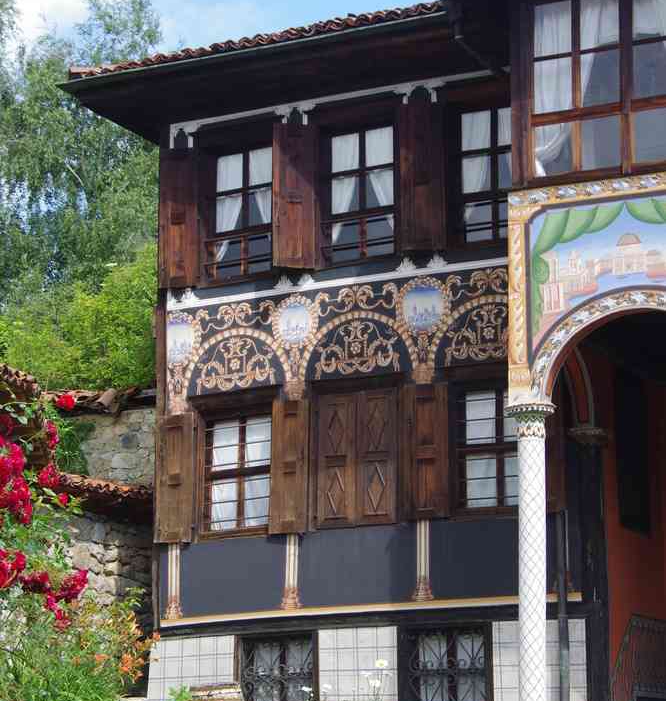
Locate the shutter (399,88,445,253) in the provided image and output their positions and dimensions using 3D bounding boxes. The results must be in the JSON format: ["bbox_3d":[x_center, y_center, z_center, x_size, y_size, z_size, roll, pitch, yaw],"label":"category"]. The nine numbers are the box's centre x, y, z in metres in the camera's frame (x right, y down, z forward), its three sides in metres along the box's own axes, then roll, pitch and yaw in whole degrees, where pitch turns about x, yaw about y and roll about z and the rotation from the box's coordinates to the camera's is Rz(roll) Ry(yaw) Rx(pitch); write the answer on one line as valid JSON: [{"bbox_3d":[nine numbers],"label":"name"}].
[{"bbox_3d":[0.935,-1.824,20.761,0.479,1.634,0.070,-2,-13,8],"label":"shutter"}]

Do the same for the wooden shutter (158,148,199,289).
[{"bbox_3d":[-1.701,-1.456,21.994,0.437,1.604,0.070,-2,-13,7],"label":"wooden shutter"}]

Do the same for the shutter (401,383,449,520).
[{"bbox_3d":[0.816,0.910,17.843,0.465,1.229,0.060,-7,-16,25],"label":"shutter"}]

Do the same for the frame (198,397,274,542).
[{"bbox_3d":[-0.901,1.089,18.737,0.916,1.378,0.120,-7,-16,25],"label":"frame"}]

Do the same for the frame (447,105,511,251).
[{"bbox_3d":[1.481,-1.608,18.331,0.888,1.458,0.120,-7,-16,25],"label":"frame"}]

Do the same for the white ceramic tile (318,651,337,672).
[{"bbox_3d":[-0.049,2.912,18.768,0.185,0.198,0.020,-6,-14,27],"label":"white ceramic tile"}]

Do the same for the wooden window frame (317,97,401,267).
[{"bbox_3d":[0.247,-1.630,19.661,0.842,1.544,0.150,-6,-14,27],"label":"wooden window frame"}]

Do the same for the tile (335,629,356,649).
[{"bbox_3d":[0.117,2.707,18.725,0.200,0.183,0.020,-6,-14,27],"label":"tile"}]

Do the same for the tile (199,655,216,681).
[{"bbox_3d":[-1.210,3.079,19.345,0.187,0.243,0.020,-6,-14,27],"label":"tile"}]

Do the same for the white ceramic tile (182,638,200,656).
[{"bbox_3d":[-1.379,2.895,19.474,0.189,0.186,0.020,-6,-14,27],"label":"white ceramic tile"}]

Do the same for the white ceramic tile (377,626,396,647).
[{"bbox_3d":[0.538,2.867,20.009,0.214,0.204,0.020,-7,-15,25],"label":"white ceramic tile"}]

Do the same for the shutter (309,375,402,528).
[{"bbox_3d":[0.200,0.986,19.057,0.892,1.389,0.080,-6,-14,27],"label":"shutter"}]

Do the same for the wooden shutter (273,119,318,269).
[{"bbox_3d":[-0.415,-1.660,21.399,0.469,1.637,0.070,-2,-13,6],"label":"wooden shutter"}]

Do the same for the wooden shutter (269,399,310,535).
[{"bbox_3d":[-0.406,1.077,18.404,0.403,1.268,0.060,-7,-16,25],"label":"wooden shutter"}]

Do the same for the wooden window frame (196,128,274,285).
[{"bbox_3d":[-1.017,-1.570,21.873,0.996,1.676,0.180,-7,-15,25],"label":"wooden window frame"}]

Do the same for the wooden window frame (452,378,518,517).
[{"bbox_3d":[1.641,0.972,19.942,0.948,1.348,0.150,-7,-15,25],"label":"wooden window frame"}]

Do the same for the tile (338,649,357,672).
[{"bbox_3d":[0.131,2.753,17.785,0.192,0.199,0.015,-7,-16,25],"label":"tile"}]

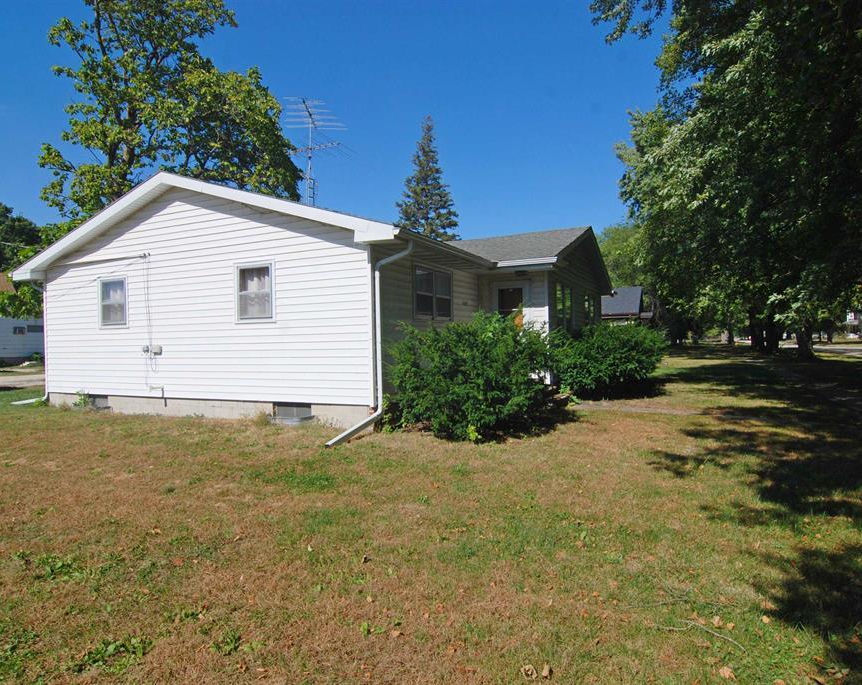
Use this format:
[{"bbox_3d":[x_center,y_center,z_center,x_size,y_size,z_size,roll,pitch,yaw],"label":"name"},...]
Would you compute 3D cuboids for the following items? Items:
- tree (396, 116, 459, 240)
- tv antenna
[{"bbox_3d":[-0.066,-7.309,36.103,6.200,17.140,6.200,-1,1,25],"label":"tree"},{"bbox_3d":[-5.122,-4.577,22.501,2.600,11.740,2.600,-1,1,-3],"label":"tv antenna"}]

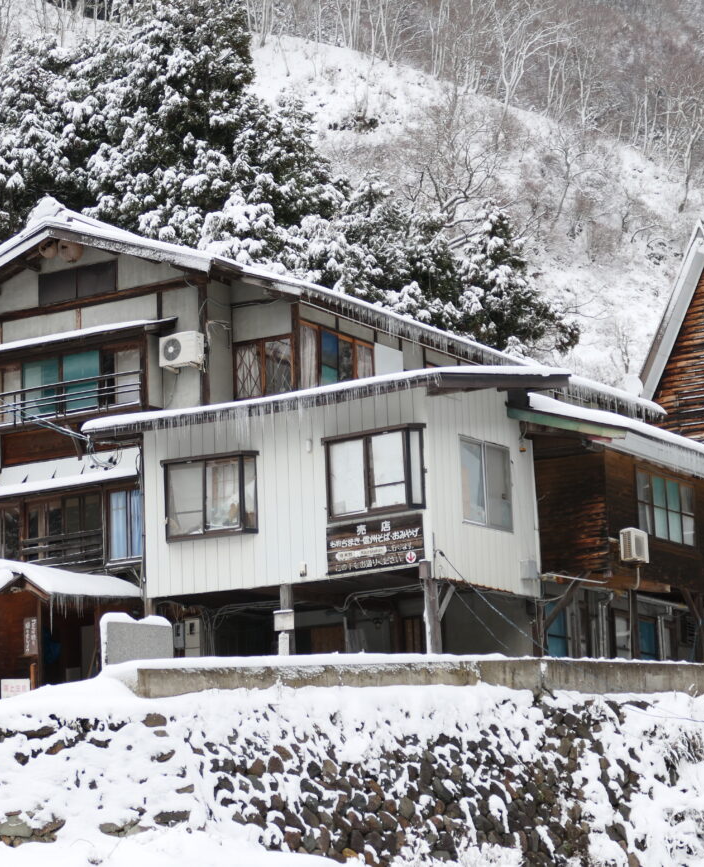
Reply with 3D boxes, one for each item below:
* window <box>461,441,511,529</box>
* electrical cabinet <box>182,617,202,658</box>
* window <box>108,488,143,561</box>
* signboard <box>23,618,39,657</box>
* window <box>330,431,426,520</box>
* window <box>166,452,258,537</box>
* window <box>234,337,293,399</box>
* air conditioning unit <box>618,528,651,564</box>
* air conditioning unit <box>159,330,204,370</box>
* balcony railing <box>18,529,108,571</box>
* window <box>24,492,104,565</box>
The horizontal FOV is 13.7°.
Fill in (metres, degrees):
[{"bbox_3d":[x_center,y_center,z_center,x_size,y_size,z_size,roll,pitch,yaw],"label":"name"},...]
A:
[{"bbox_3d":[2.215,0.846,48.073,0.100,1.448,1.606,-10,-15,32],"label":"window"},{"bbox_3d":[-2.784,3.632,51.300,0.310,0.760,0.160,-9,-13,30],"label":"electrical cabinet"},{"bbox_3d":[-3.947,1.581,51.651,0.831,1.239,0.120,-9,-14,30],"label":"window"},{"bbox_3d":[-5.474,3.466,49.960,0.290,0.650,0.030,-9,-13,30],"label":"signboard"},{"bbox_3d":[0.319,0.632,46.987,1.861,1.356,0.240,-9,-14,30],"label":"window"},{"bbox_3d":[-2.400,1.038,48.562,1.865,1.373,0.240,-9,-14,30],"label":"window"},{"bbox_3d":[-1.578,-1.193,52.195,1.300,1.040,0.100,-9,-13,30],"label":"window"},{"bbox_3d":[4.811,1.941,50.024,0.250,0.530,0.660,-9,-13,30],"label":"air conditioning unit"},{"bbox_3d":[-3.007,-1.450,51.714,0.780,0.560,0.280,-9,-13,30],"label":"air conditioning unit"},{"bbox_3d":[-5.155,2.158,52.010,1.830,0.720,0.080,-9,-13,30],"label":"balcony railing"},{"bbox_3d":[-5.161,1.674,52.371,1.730,1.179,0.150,-9,-14,30],"label":"window"}]

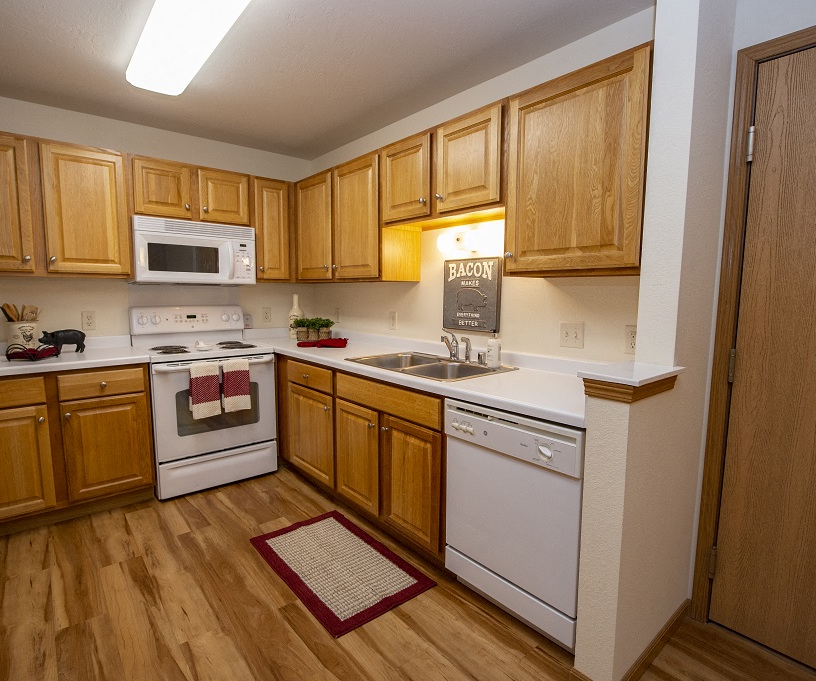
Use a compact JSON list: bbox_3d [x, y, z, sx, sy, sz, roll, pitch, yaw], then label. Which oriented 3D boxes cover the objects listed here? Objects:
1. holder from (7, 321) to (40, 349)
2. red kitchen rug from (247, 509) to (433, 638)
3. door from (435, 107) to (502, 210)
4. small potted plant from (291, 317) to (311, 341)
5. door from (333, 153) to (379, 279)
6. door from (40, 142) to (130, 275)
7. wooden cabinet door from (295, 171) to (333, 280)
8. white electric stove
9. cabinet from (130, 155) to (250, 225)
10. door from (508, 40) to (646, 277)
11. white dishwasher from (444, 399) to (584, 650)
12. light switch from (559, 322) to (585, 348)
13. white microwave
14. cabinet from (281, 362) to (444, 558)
[{"bbox_3d":[-2.273,-0.004,2.684,0.150,0.193,0.150,5,7,35],"label":"holder"},{"bbox_3d":[-0.348,1.067,2.203,0.513,0.012,0.870,-5,8,-40],"label":"red kitchen rug"},{"bbox_3d":[0.284,-0.848,2.177,0.021,0.411,0.392,-5,8,-40],"label":"door"},{"bbox_3d":[-0.863,-0.082,3.678,0.110,0.165,0.110,-5,8,-40],"label":"small potted plant"},{"bbox_3d":[-0.331,-0.769,2.917,0.021,0.728,0.461,-5,8,-40],"label":"door"},{"bbox_3d":[-1.918,-0.765,2.721,0.404,0.721,0.025,-5,8,-40],"label":"door"},{"bbox_3d":[-0.680,-0.813,3.329,0.021,0.728,0.454,-5,8,-40],"label":"wooden cabinet door"},{"bbox_3d":[-1.409,0.371,3.180,0.761,1.186,0.675,-5,8,-40],"label":"white electric stove"},{"bbox_3d":[-1.521,-1.000,3.181,0.761,0.381,0.330,-5,8,-40],"label":"cabinet"},{"bbox_3d":[0.624,-0.639,1.757,0.024,0.723,0.571,-5,8,-40],"label":"door"},{"bbox_3d":[0.581,0.677,1.902,0.615,0.868,0.606,-5,8,-40],"label":"white dishwasher"},{"bbox_3d":[0.767,-0.025,2.128,0.014,0.115,0.118,-5,8,-40],"label":"light switch"},{"bbox_3d":[-1.523,-0.602,3.207,0.763,0.407,0.390,-5,8,-40],"label":"white microwave"},{"bbox_3d":[-0.132,0.568,2.759,0.626,0.852,1.660,-5,8,-40],"label":"cabinet"}]

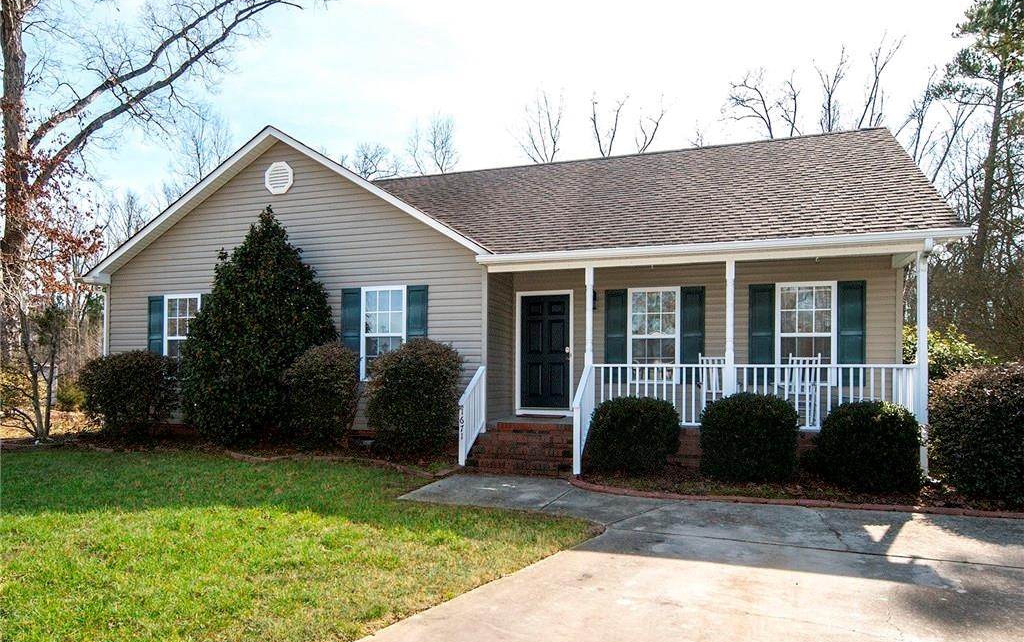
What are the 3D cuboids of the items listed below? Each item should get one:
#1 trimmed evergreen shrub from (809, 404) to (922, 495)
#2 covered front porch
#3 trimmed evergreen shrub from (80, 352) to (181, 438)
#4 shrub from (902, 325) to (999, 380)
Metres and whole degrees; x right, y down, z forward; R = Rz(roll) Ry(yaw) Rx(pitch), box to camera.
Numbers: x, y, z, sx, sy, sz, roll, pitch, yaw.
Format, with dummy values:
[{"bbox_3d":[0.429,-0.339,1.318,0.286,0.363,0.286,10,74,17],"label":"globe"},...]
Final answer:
[{"bbox_3d":[4.358,1.513,8.075,1.234,1.014,1.234,-1,-2,20],"label":"trimmed evergreen shrub"},{"bbox_3d":[2.611,0.572,9.805,6.500,3.200,2.250,-1,-2,20],"label":"covered front porch"},{"bbox_3d":[-7.306,1.381,12.443,1.793,1.592,1.524,-1,-2,20],"label":"trimmed evergreen shrub"},{"bbox_3d":[8.041,1.097,12.242,1.756,2.095,1.756,-1,-2,20],"label":"shrub"}]

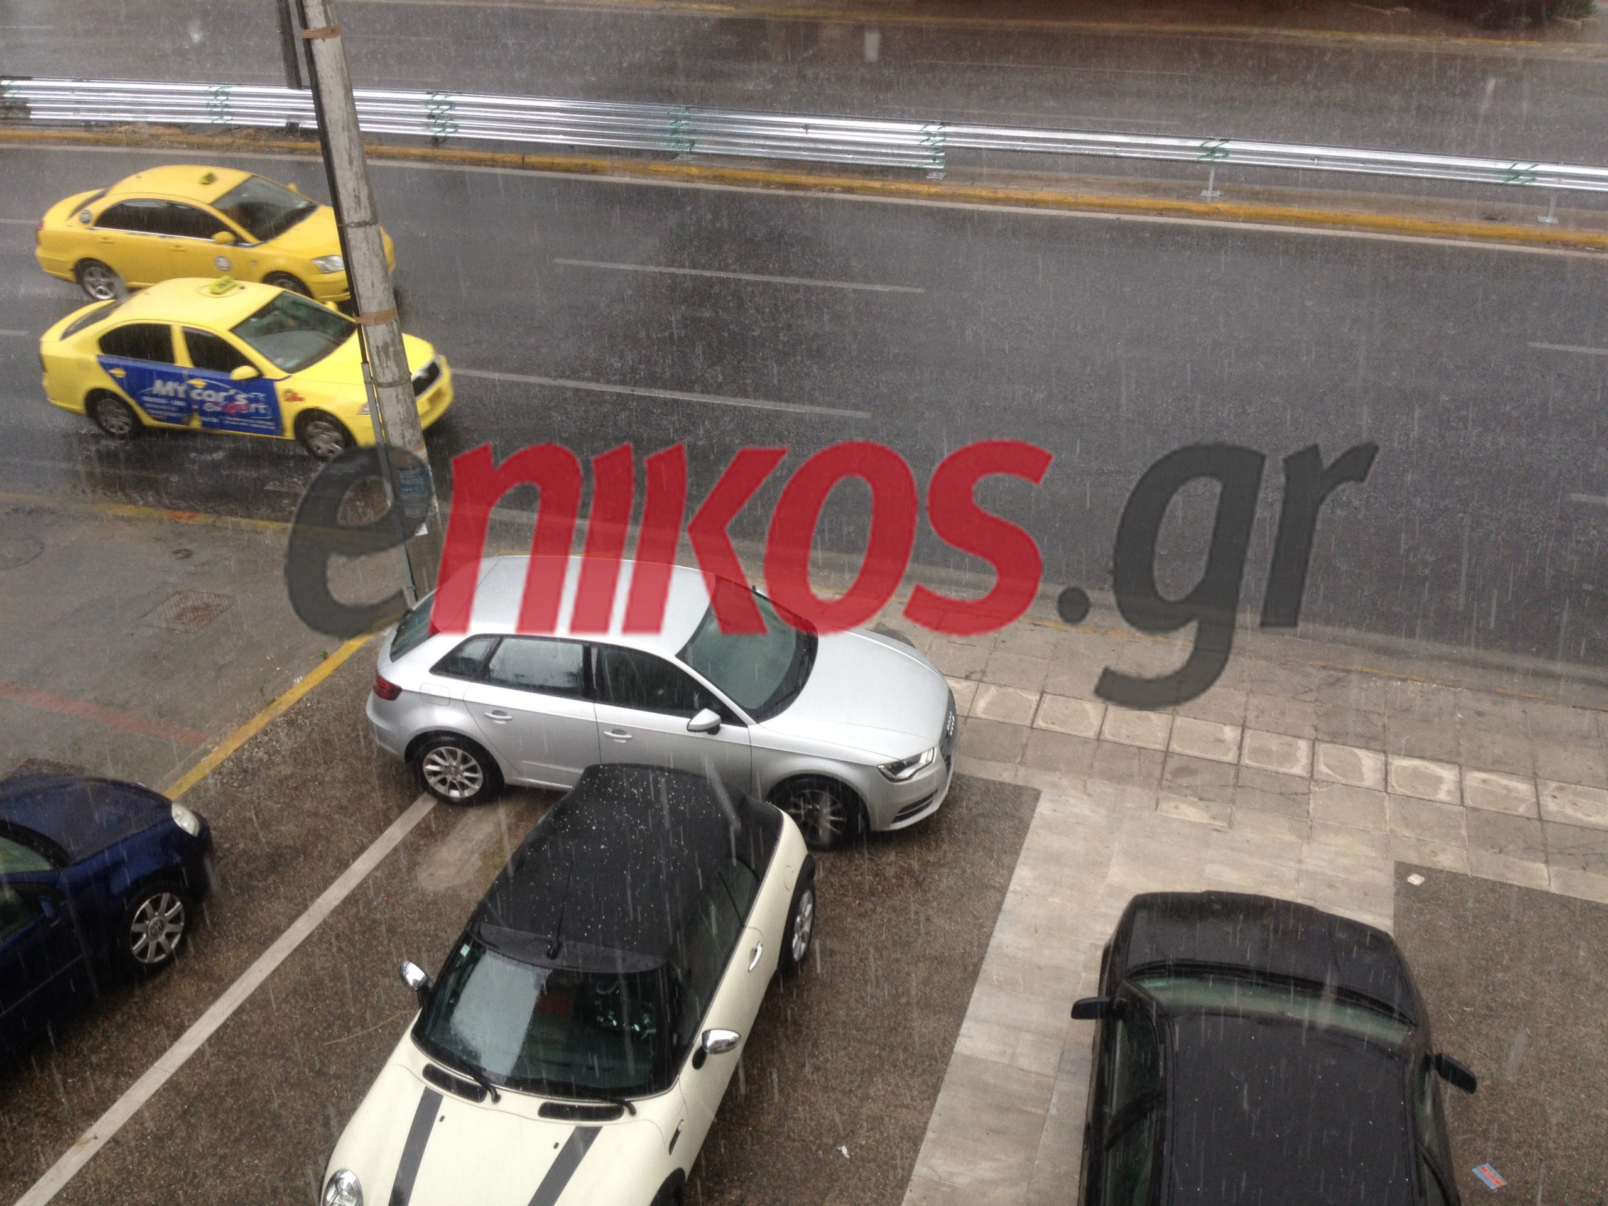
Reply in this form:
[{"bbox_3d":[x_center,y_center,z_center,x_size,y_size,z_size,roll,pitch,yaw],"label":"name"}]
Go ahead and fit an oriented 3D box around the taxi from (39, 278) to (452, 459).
[{"bbox_3d":[-6.121,-2.675,17.831,4.543,1.490,1.817,7,33,13],"label":"taxi"}]

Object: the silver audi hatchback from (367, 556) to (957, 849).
[{"bbox_3d":[-1.000,0.579,11.926,4.321,1.429,1.850,5,32,10],"label":"silver audi hatchback"}]

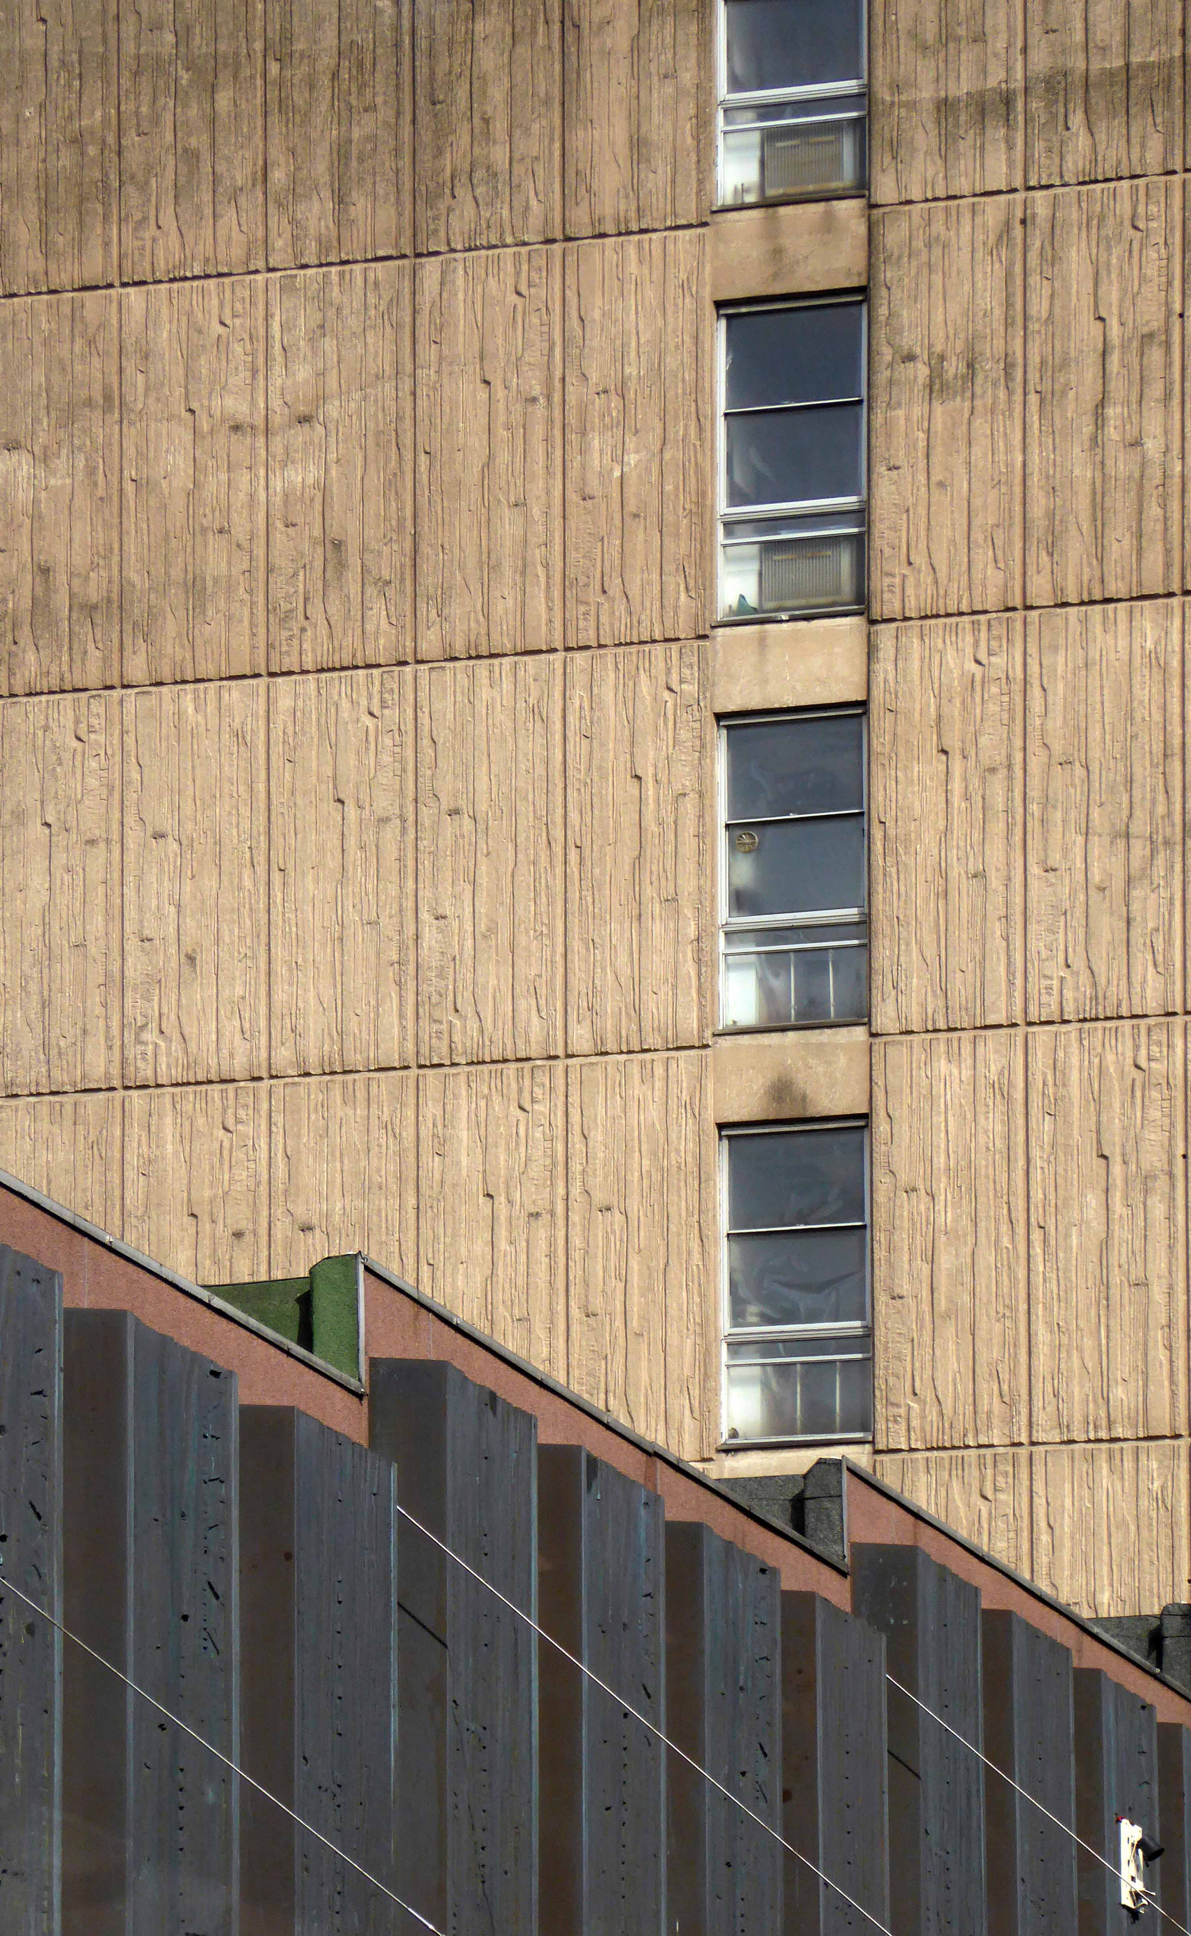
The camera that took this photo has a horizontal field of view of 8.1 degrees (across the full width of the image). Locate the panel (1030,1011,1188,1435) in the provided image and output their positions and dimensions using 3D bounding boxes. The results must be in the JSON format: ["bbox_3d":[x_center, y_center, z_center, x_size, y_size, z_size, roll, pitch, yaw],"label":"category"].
[{"bbox_3d":[3.384,1.744,55.449,1.092,2.800,0.120,-4,-10,23],"label":"panel"}]

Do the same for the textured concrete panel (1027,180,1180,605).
[{"bbox_3d":[3.422,-3.847,56.082,1.100,2.833,0.130,-4,-11,21],"label":"textured concrete panel"}]

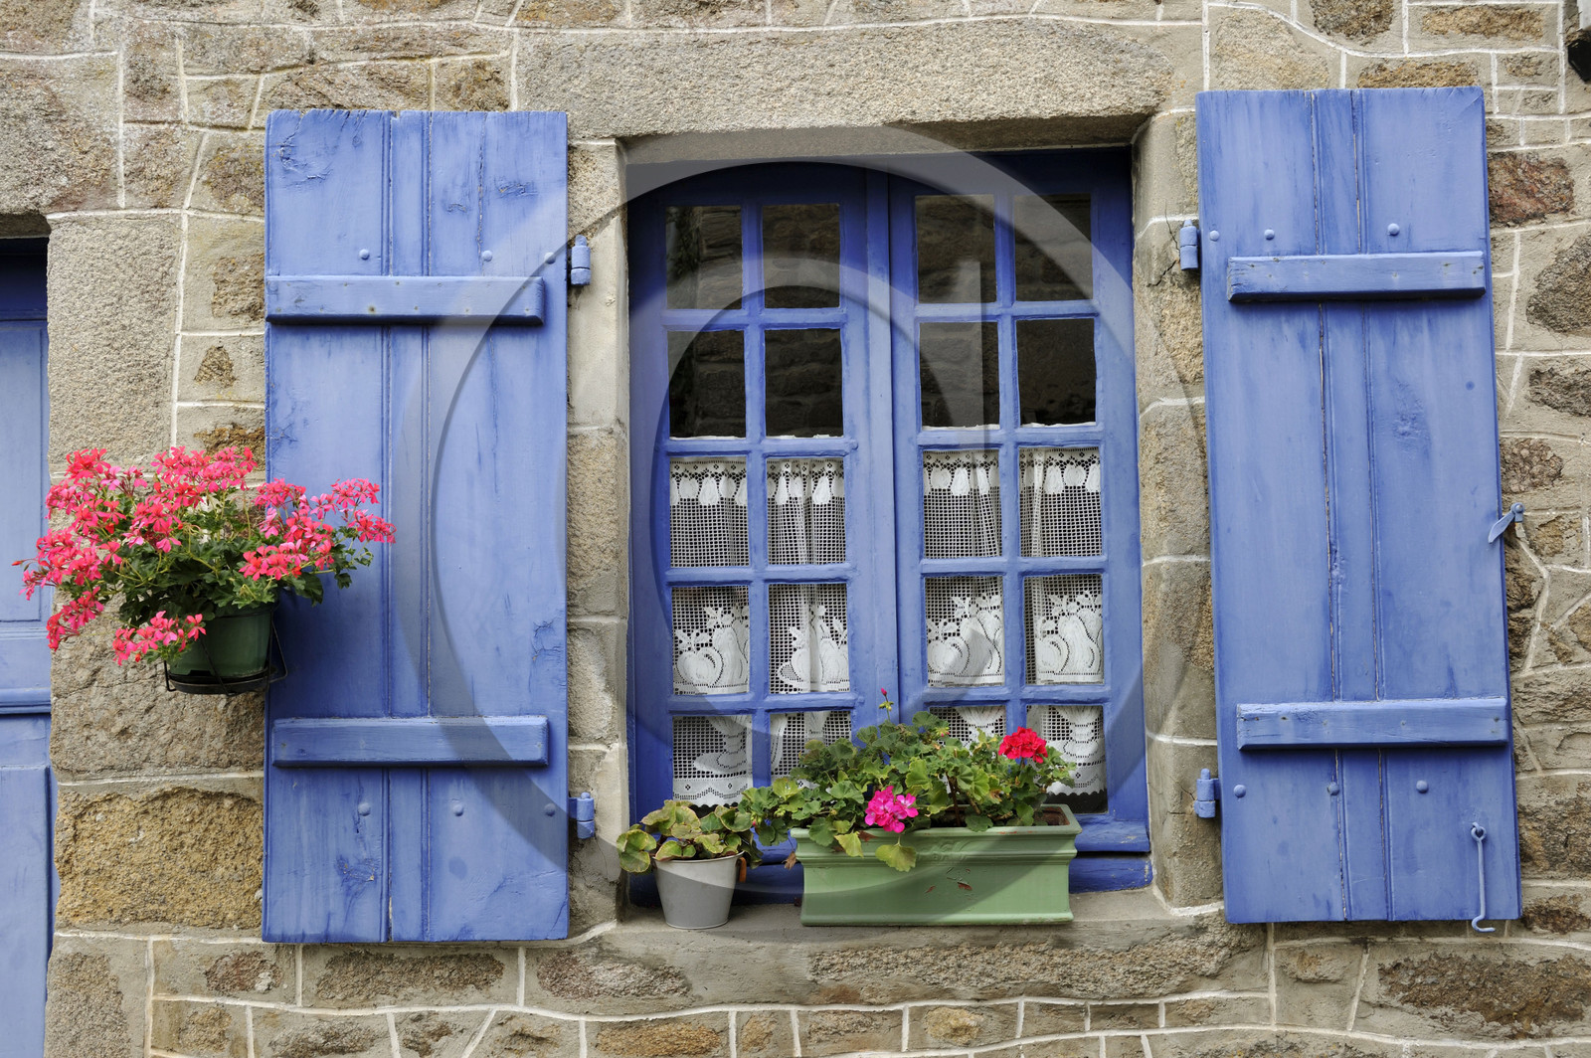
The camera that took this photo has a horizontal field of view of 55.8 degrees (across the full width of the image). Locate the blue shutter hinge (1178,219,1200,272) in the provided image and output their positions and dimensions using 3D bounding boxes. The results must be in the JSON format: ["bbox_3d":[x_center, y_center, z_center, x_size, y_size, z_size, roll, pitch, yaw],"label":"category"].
[{"bbox_3d":[0.722,-0.518,2.750,0.038,0.095,0.038,-1,-3,0],"label":"blue shutter hinge"}]

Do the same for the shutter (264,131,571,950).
[{"bbox_3d":[-0.649,-0.016,2.572,0.523,1.420,0.050,-1,-3,1],"label":"shutter"}]

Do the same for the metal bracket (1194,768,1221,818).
[{"bbox_3d":[0.738,0.473,2.690,0.047,0.090,0.038,-1,-3,0],"label":"metal bracket"}]

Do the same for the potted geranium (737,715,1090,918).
[{"bbox_3d":[0.206,0.506,2.673,0.601,0.367,0.270,-1,-3,5],"label":"potted geranium"}]

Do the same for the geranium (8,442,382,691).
[{"bbox_3d":[-0.976,0.066,2.480,0.610,0.410,0.450,-1,-3,0],"label":"geranium"}]

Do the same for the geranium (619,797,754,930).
[{"bbox_3d":[-0.189,0.593,2.662,0.236,0.218,0.230,-1,-3,1],"label":"geranium"}]

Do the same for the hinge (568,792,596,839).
[{"bbox_3d":[-0.365,0.489,2.565,0.049,0.082,0.035,-1,-3,1],"label":"hinge"}]

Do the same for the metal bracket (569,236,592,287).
[{"bbox_3d":[-0.375,-0.466,2.620,0.041,0.092,0.035,-1,-3,1],"label":"metal bracket"}]

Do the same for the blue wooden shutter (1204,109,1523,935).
[{"bbox_3d":[0.957,-0.050,2.558,0.491,1.417,0.050,-1,-3,1],"label":"blue wooden shutter"}]

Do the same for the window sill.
[{"bbox_3d":[0.168,0.754,2.689,1.216,0.164,0.260,-1,-3,1],"label":"window sill"}]

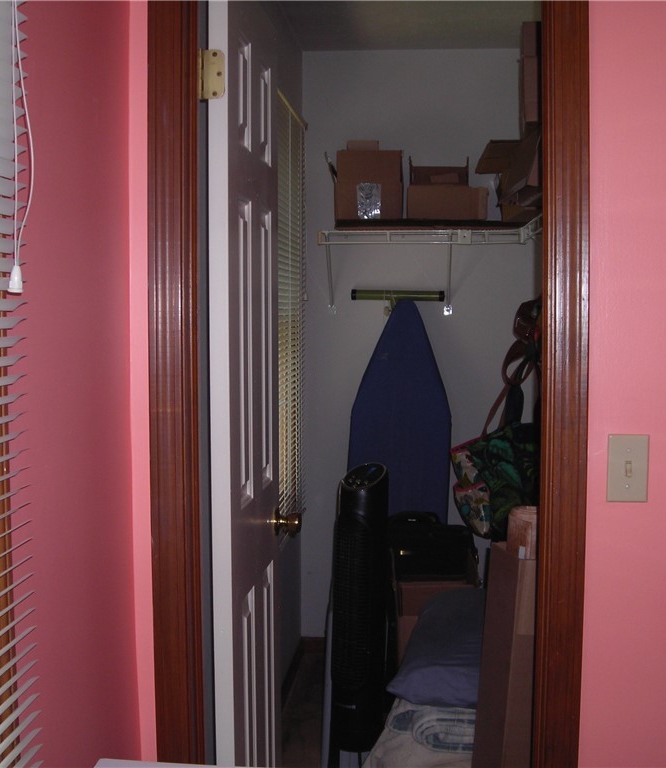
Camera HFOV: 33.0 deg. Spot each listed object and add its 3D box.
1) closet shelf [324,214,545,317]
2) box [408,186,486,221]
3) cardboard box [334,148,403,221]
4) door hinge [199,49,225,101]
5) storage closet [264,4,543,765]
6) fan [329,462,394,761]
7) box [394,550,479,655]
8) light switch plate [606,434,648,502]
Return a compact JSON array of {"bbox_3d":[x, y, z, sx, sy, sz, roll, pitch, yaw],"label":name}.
[{"bbox_3d":[0.424,-0.427,4.295,0.940,0.325,0.330,0,4,5],"label":"closet shelf"},{"bbox_3d":[0.434,-0.679,4.276,0.295,0.125,0.250,0,4,5],"label":"box"},{"bbox_3d":[0.143,-0.751,4.296,0.255,0.265,0.250,0,4,5],"label":"cardboard box"},{"bbox_3d":[-0.217,-0.556,2.016,0.048,0.092,0.020,0,4,5],"label":"door hinge"},{"bbox_3d":[0.355,-0.014,3.254,1.160,2.430,2.470,0,4,5],"label":"storage closet"},{"bbox_3d":[0.087,0.679,3.361,0.175,0.880,0.175,2,5,28],"label":"fan"},{"bbox_3d":[0.366,0.735,3.915,0.275,0.350,0.270,0,4,5],"label":"box"},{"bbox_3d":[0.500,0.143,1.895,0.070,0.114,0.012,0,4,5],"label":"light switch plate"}]

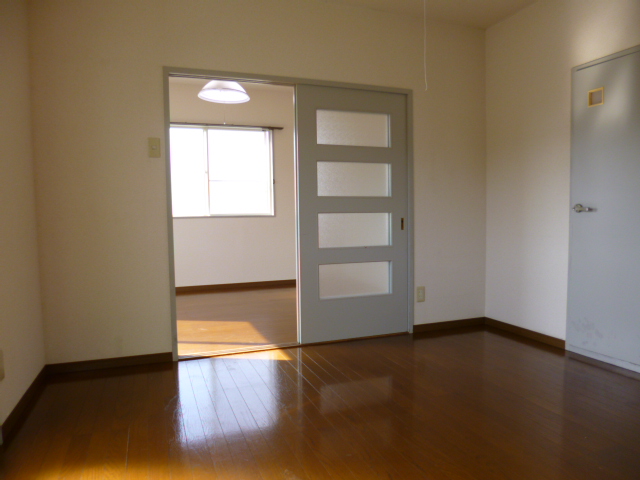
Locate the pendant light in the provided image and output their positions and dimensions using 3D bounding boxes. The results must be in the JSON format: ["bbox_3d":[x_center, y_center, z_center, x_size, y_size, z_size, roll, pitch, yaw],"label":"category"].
[{"bbox_3d":[-0.859,-1.373,3.981,0.465,0.210,0.465,-2,4,-20],"label":"pendant light"}]

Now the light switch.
[{"bbox_3d":[-1.013,-0.565,2.725,0.070,0.120,0.012,-2,4,-20],"label":"light switch"}]

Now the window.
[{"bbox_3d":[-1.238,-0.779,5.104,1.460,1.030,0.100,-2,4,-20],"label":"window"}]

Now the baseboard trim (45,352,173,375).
[{"bbox_3d":[-1.263,0.754,2.703,0.700,0.060,0.014,-2,4,-20],"label":"baseboard trim"}]

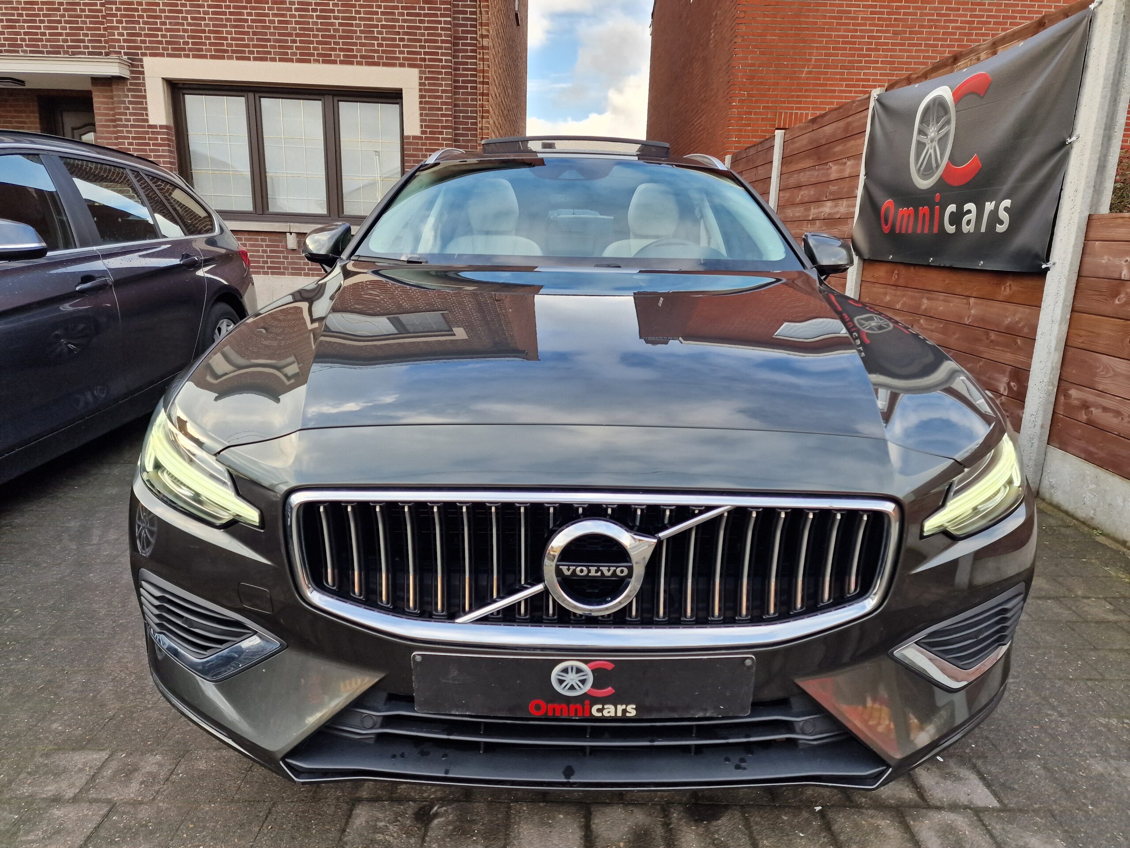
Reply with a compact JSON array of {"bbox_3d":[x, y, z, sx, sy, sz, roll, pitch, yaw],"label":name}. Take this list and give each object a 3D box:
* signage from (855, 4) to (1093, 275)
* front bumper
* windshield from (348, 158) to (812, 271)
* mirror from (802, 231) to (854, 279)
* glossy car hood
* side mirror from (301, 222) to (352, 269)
[{"bbox_3d":[2.068,-1.402,4.115,0.070,1.040,2.090,1,14,-1],"label":"signage"},{"bbox_3d":[0.030,0.296,1.347,1.840,0.540,0.480,1,14,0],"label":"front bumper"},{"bbox_3d":[0.048,-0.755,2.717,1.440,0.170,0.960,1,43,0],"label":"windshield"},{"bbox_3d":[0.961,-0.618,2.759,0.205,0.165,0.165,1,14,0],"label":"mirror"},{"bbox_3d":[0.039,-0.203,1.794,1.620,0.310,1.340,1,14,0],"label":"glossy car hood"},{"bbox_3d":[-0.869,-0.653,2.756,0.205,0.165,0.165,1,14,0],"label":"side mirror"}]

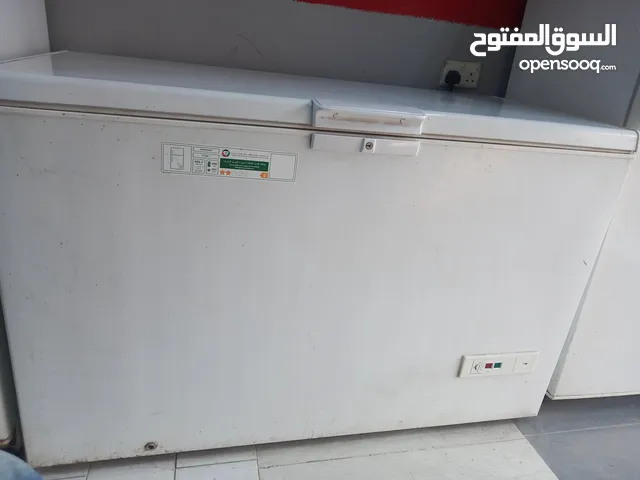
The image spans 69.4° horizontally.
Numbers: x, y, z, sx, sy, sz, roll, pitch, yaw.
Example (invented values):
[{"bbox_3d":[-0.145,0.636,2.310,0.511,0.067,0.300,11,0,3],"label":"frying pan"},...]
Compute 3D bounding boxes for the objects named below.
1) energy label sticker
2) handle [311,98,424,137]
[{"bbox_3d":[-0.169,-0.147,0.887,0.256,0.057,0.003,2,23,-16],"label":"energy label sticker"},{"bbox_3d":[0.094,-0.239,0.903,0.218,0.047,0.044,1,23,-15],"label":"handle"}]

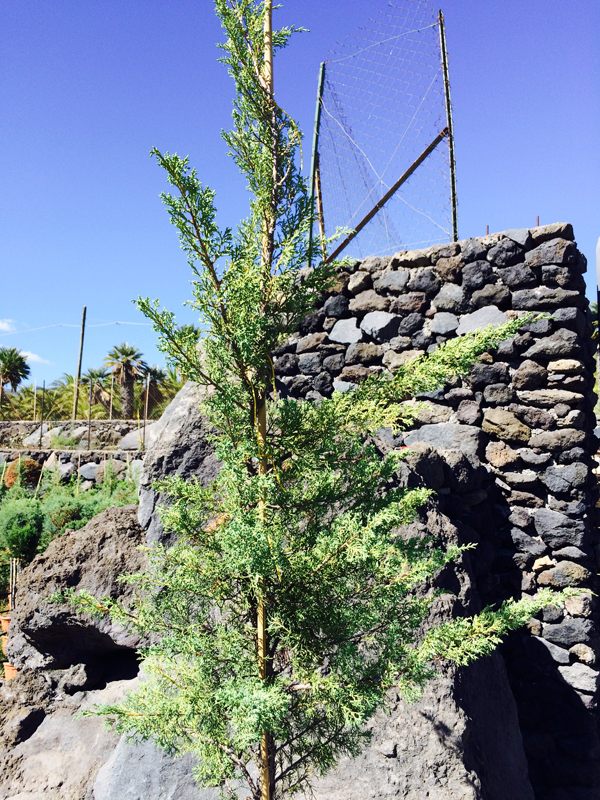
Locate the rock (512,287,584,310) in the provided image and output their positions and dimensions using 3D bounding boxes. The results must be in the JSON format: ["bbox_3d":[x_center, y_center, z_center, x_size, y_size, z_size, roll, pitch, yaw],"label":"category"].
[{"bbox_3d":[1.570,-0.641,4.235,0.418,0.149,0.270,-4,-9,27],"label":"rock"}]

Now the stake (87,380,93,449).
[{"bbox_3d":[-4.417,0.299,14.106,0.045,1.526,0.045,0,-8,0],"label":"stake"}]

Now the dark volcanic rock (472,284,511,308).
[{"bbox_3d":[1.248,-0.674,4.367,0.238,0.155,0.200,-4,-9,27],"label":"dark volcanic rock"}]

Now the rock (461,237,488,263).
[{"bbox_3d":[1.224,-1.056,4.703,0.186,0.185,0.210,-3,-7,29],"label":"rock"}]

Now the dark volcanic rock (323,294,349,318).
[{"bbox_3d":[0.275,-0.724,5.187,0.211,0.187,0.210,-3,-7,29],"label":"dark volcanic rock"}]

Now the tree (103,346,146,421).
[{"bbox_3d":[-8.332,-0.836,32.000,2.050,3.700,2.050,0,-6,0],"label":"tree"}]

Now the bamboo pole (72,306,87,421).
[{"bbox_3d":[-8.972,-1.505,27.245,0.140,4.690,0.140,2,-6,0],"label":"bamboo pole"}]

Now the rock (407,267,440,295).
[{"bbox_3d":[0.846,-0.811,4.590,0.235,0.205,0.200,-4,-9,27],"label":"rock"}]

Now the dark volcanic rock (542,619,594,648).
[{"bbox_3d":[1.578,1.373,3.939,0.281,0.164,0.240,-4,-9,27],"label":"dark volcanic rock"}]

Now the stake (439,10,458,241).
[{"bbox_3d":[1.060,-1.980,4.791,0.035,1.770,0.035,-2,-8,0],"label":"stake"}]

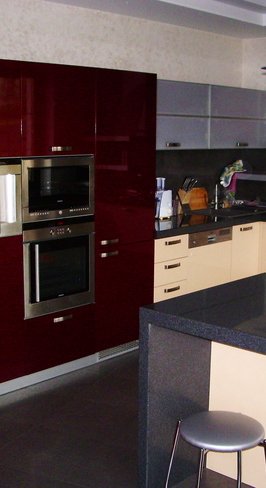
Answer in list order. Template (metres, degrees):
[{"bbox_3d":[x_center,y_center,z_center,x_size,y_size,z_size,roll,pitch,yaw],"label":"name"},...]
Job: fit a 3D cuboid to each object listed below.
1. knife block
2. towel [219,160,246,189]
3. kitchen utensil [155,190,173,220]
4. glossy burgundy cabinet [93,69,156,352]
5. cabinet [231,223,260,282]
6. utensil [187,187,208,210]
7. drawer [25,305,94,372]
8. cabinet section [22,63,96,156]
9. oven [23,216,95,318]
[{"bbox_3d":[0.555,-0.394,6.030,0.170,0.240,0.200,10,13,43],"label":"knife block"},{"bbox_3d":[0.966,-0.674,6.380,0.260,0.270,0.150,1,10,0],"label":"towel"},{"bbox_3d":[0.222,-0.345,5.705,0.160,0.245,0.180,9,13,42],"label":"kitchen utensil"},{"bbox_3d":[-0.261,-0.257,4.800,0.600,1.916,0.603,9,13,42],"label":"glossy burgundy cabinet"},{"bbox_3d":[0.789,0.143,6.011,0.570,0.720,0.420,10,13,43],"label":"cabinet"},{"bbox_3d":[0.601,-0.417,6.139,0.040,0.220,0.310,9,13,42],"label":"utensil"},{"bbox_3d":[-0.659,0.586,4.556,0.540,0.367,0.600,10,14,44],"label":"drawer"},{"bbox_3d":[-0.660,-0.867,4.312,0.580,0.561,0.600,10,14,44],"label":"cabinet section"},{"bbox_3d":[-0.646,0.107,4.389,0.560,0.604,0.601,9,13,42],"label":"oven"}]

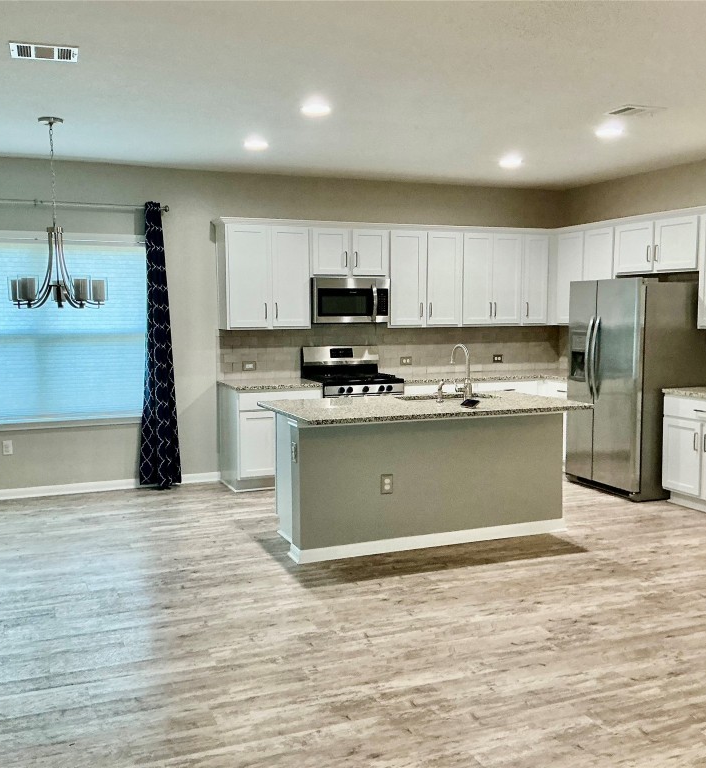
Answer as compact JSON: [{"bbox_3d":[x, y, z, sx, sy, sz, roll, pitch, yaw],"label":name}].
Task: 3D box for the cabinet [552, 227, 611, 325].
[{"bbox_3d":[2.347,-1.014,8.038,0.335,0.903,0.915,-2,5,-22],"label":"cabinet"}]

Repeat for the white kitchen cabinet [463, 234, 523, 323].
[{"bbox_3d":[1.324,-1.030,8.282,0.678,0.903,0.335,-2,5,-22],"label":"white kitchen cabinet"}]

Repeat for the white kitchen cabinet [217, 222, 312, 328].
[{"bbox_3d":[-0.774,-0.945,7.290,0.755,0.917,0.325,-2,5,-22],"label":"white kitchen cabinet"}]

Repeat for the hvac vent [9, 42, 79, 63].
[{"bbox_3d":[-1.458,-1.568,3.918,0.307,0.025,0.225,-2,5,-22],"label":"hvac vent"}]

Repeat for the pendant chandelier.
[{"bbox_3d":[-1.919,-1.097,5.323,0.630,1.178,0.630,-2,5,-22],"label":"pendant chandelier"}]

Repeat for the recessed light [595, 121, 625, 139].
[{"bbox_3d":[1.761,-1.733,5.663,0.180,0.030,0.180,-2,5,-22],"label":"recessed light"}]

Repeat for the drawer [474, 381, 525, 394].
[{"bbox_3d":[1.388,0.030,8.170,0.645,0.150,0.500,-2,5,-22],"label":"drawer"}]

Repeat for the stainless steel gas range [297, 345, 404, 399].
[{"bbox_3d":[0.002,0.272,7.506,0.762,1.195,0.670,-2,5,-22],"label":"stainless steel gas range"}]

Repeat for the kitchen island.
[{"bbox_3d":[0.476,0.588,5.694,2.017,0.914,1.082,-2,5,-22],"label":"kitchen island"}]

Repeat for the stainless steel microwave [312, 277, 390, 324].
[{"bbox_3d":[-0.066,-0.775,7.699,0.755,0.408,0.415,-2,5,-22],"label":"stainless steel microwave"}]

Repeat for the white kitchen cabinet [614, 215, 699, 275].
[{"bbox_3d":[2.669,-1.165,6.998,0.335,0.455,1.000,-2,5,-22],"label":"white kitchen cabinet"}]

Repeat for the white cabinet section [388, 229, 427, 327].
[{"bbox_3d":[0.459,-0.995,7.911,0.390,0.903,0.335,-3,6,-22],"label":"white cabinet section"}]

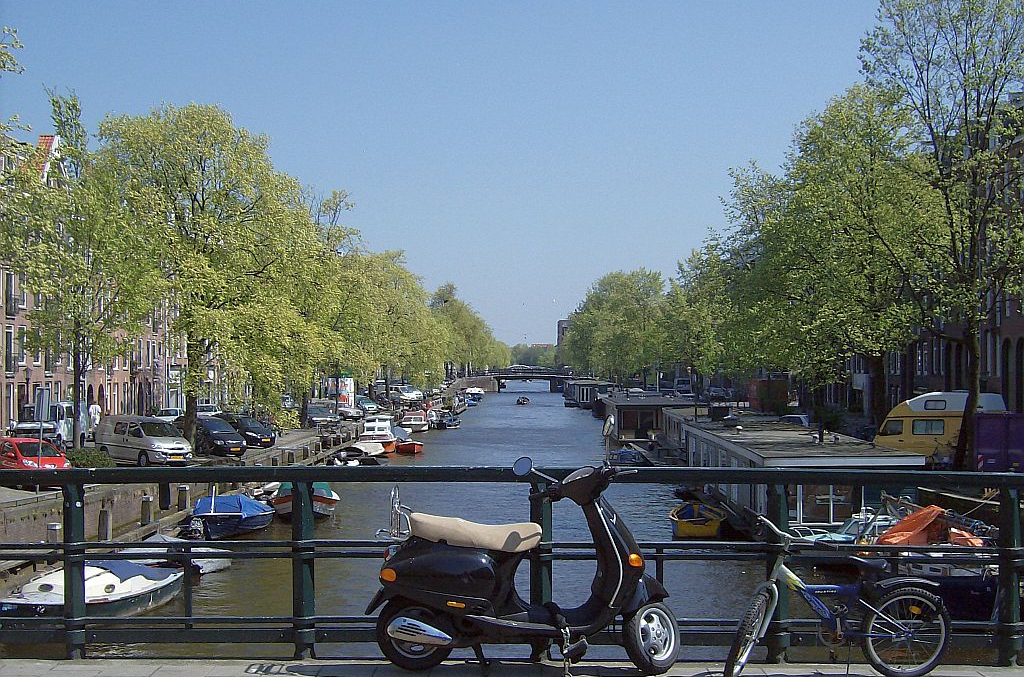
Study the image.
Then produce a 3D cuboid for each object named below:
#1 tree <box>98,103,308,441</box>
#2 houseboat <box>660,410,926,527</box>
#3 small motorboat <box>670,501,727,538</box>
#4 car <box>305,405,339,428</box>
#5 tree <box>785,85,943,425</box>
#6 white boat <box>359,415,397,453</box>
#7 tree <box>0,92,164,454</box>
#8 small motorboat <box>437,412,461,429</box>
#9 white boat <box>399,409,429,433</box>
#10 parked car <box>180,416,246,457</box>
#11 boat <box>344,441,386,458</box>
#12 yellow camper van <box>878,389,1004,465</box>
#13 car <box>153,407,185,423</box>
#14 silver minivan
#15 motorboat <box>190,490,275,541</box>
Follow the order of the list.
[{"bbox_3d":[-12.716,-2.317,55.852,8.600,14.400,8.600,0,-1,0],"label":"tree"},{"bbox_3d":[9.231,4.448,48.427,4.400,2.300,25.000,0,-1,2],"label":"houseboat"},{"bbox_3d":[5.720,5.572,42.298,1.700,0.800,3.600,0,-1,6],"label":"small motorboat"},{"bbox_3d":[-12.300,4.740,82.922,1.700,1.420,4.300,1,-1,-33],"label":"car"},{"bbox_3d":[14.181,-2.729,54.555,6.700,14.700,6.700,0,-1,0],"label":"tree"},{"bbox_3d":[-8.050,5.761,82.202,2.250,2.150,6.200,0,-1,-3],"label":"white boat"},{"bbox_3d":[-16.200,-2.235,51.055,6.000,14.100,6.000,0,-1,0],"label":"tree"},{"bbox_3d":[-5.300,6.726,112.889,1.800,1.400,4.600,0,-1,-10],"label":"small motorboat"},{"bbox_3d":[-7.600,6.422,105.393,2.150,1.750,5.500,0,-1,-4],"label":"white boat"},{"bbox_3d":[-13.200,4.177,58.629,1.720,1.580,4.200,1,-2,-43],"label":"parked car"},{"bbox_3d":[-8.450,6.289,78.590,2.000,0.850,4.400,0,-1,-8],"label":"boat"},{"bbox_3d":[14.423,3.183,46.549,4.650,2.750,1.900,-1,-1,15],"label":"yellow camper van"},{"bbox_3d":[-17.670,4.330,71.936,1.720,1.450,4.200,0,-1,2],"label":"car"},{"bbox_3d":[-14.373,3.920,52.740,4.750,1.920,1.820,-1,-1,44],"label":"silver minivan"},{"bbox_3d":[-8.500,5.450,41.500,1.600,1.350,4.000,-1,-2,33],"label":"motorboat"}]

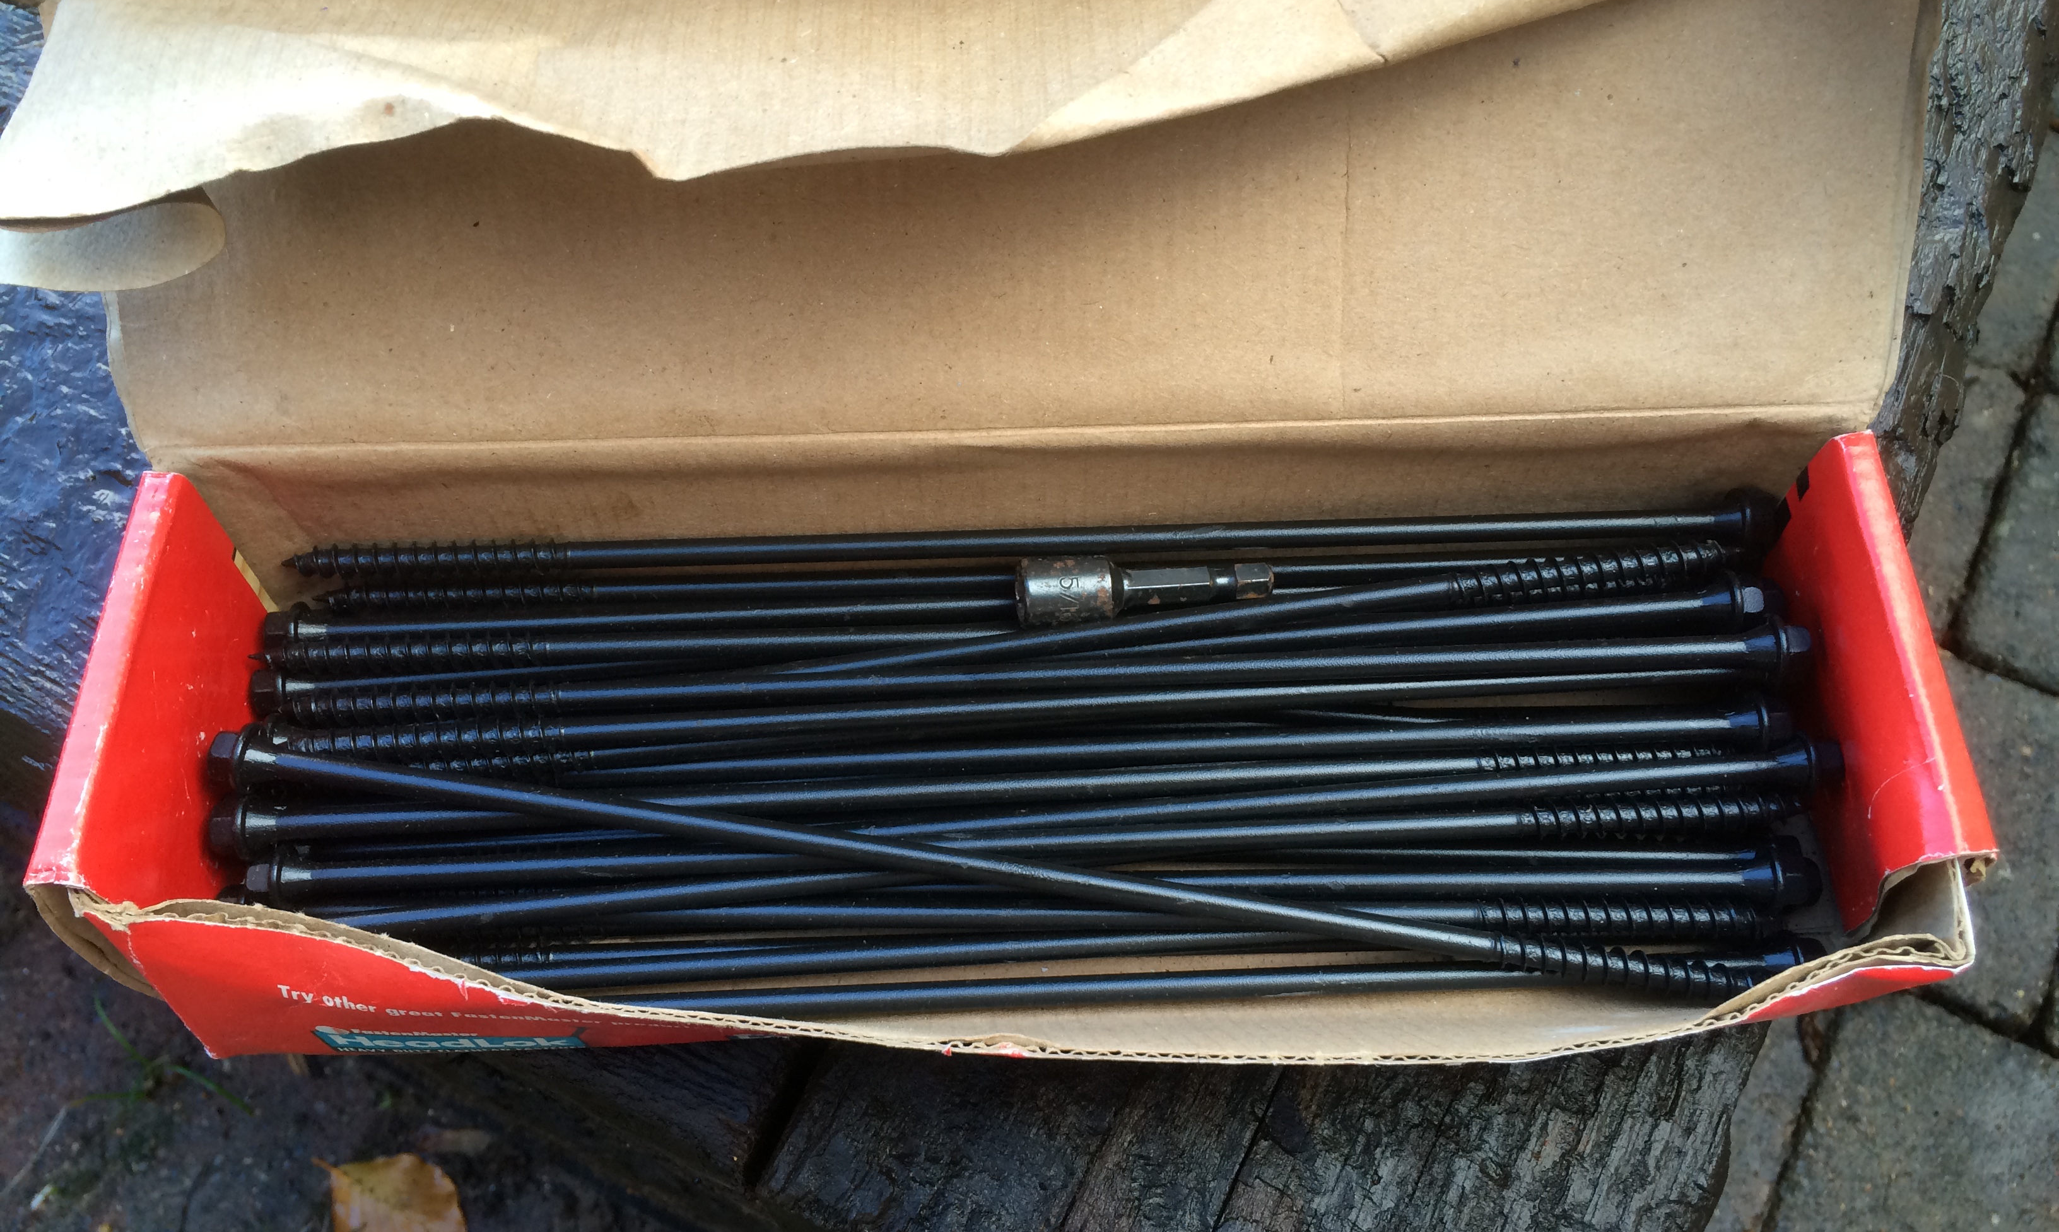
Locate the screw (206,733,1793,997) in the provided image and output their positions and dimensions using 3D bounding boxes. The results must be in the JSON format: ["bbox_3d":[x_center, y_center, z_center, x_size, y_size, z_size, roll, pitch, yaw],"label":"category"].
[{"bbox_3d":[-0.011,0.041,0.279,0.260,0.011,0.011,8,61,6],"label":"screw"}]

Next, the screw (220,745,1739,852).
[{"bbox_3d":[-0.007,0.029,0.287,0.260,0.011,0.011,-3,60,0],"label":"screw"}]

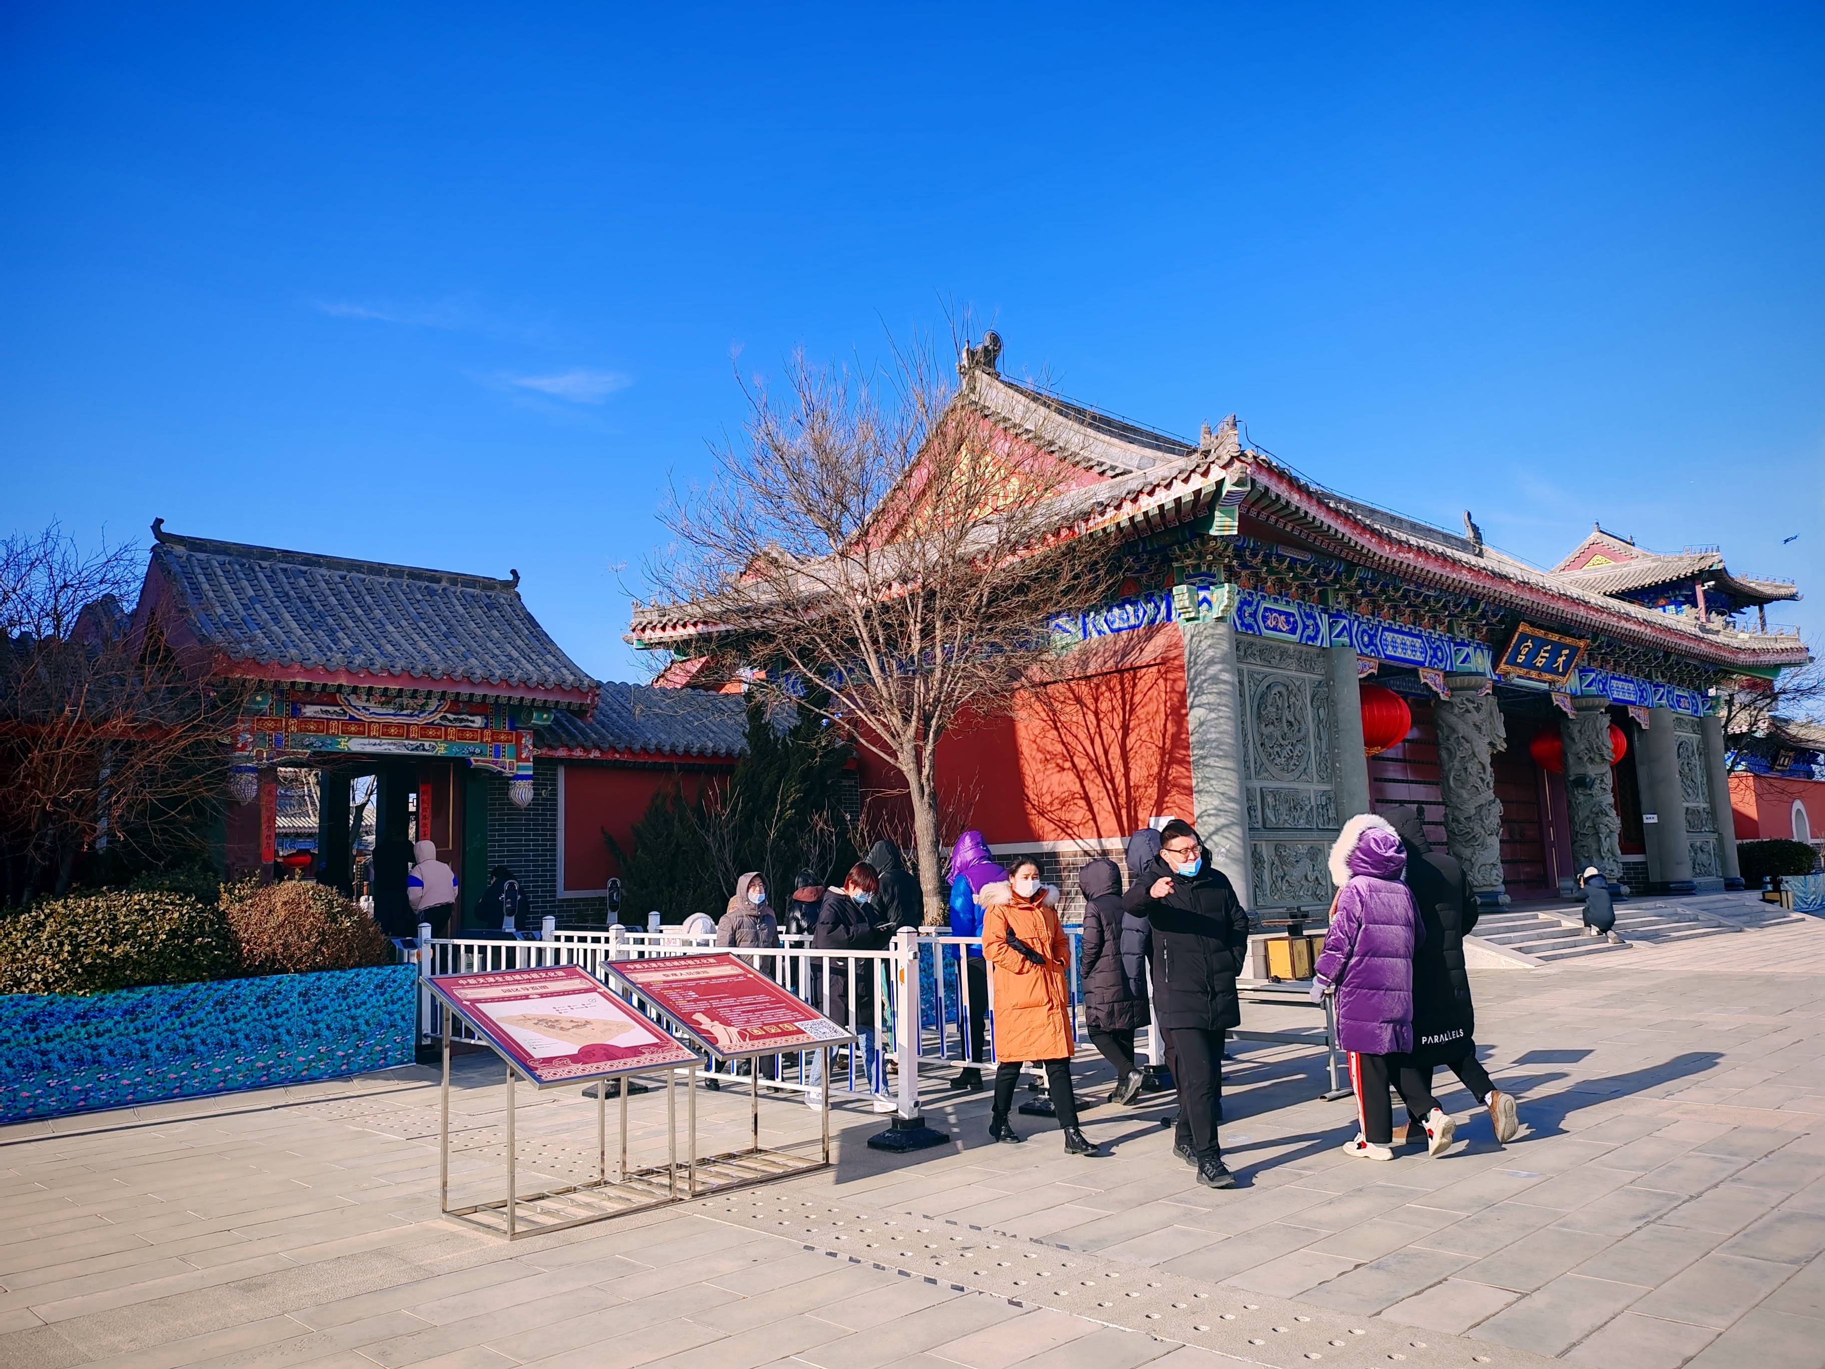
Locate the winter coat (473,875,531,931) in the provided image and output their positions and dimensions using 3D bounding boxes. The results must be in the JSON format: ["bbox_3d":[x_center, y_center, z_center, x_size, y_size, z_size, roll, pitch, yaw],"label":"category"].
[{"bbox_3d":[-4.566,2.492,15.800,0.550,0.800,0.550,1,-8,-19],"label":"winter coat"}]

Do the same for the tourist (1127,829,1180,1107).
[{"bbox_3d":[1.503,1.800,8.941,0.540,1.780,0.460,4,-10,-38],"label":"tourist"}]

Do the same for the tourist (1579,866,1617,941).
[{"bbox_3d":[10.434,3.351,21.657,0.480,1.100,0.550,5,-10,-42],"label":"tourist"}]

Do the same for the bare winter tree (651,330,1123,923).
[{"bbox_3d":[-0.312,-0.702,17.300,5.500,7.200,5.100,-2,-8,1],"label":"bare winter tree"}]

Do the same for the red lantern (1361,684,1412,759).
[{"bbox_3d":[7.915,0.591,24.581,1.400,1.200,1.400,-10,-11,44],"label":"red lantern"}]

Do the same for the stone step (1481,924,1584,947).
[{"bbox_3d":[9.456,3.813,21.648,0.360,0.130,3.700,-10,-11,44],"label":"stone step"}]

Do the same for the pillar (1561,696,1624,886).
[{"bbox_3d":[15.100,2.450,31.400,1.000,4.400,1.000,-9,-11,44],"label":"pillar"}]

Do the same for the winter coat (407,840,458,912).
[{"bbox_3d":[-5.797,2.308,17.200,0.420,0.880,0.620,-9,-11,44],"label":"winter coat"}]

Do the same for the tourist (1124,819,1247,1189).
[{"bbox_3d":[1.375,1.552,7.080,0.560,1.720,0.450,1,-8,-18],"label":"tourist"}]

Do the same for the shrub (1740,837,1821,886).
[{"bbox_3d":[21.565,4.445,35.500,1.800,1.200,2.200,-10,-11,44],"label":"shrub"}]

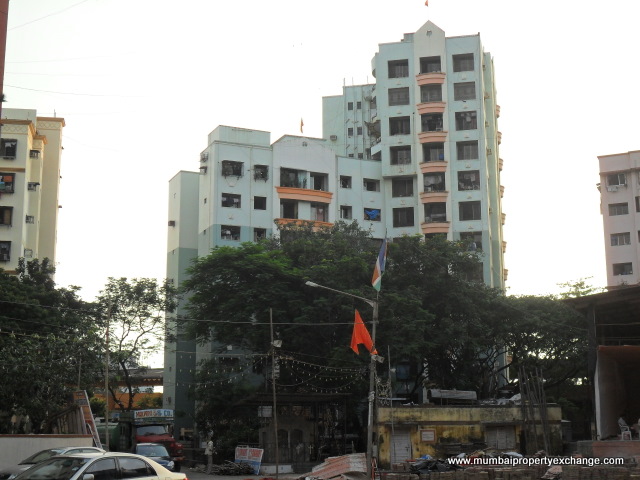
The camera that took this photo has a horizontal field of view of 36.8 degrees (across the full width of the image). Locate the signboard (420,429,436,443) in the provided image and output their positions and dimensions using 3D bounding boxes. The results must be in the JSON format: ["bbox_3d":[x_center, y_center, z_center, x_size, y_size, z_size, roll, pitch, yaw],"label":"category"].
[{"bbox_3d":[5.056,9.134,44.803,0.750,0.620,0.060,0,-11,-3],"label":"signboard"}]

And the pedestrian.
[{"bbox_3d":[-4.663,9.076,40.759,0.420,1.669,0.500,-3,-11,12],"label":"pedestrian"}]

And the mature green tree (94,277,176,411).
[{"bbox_3d":[-10.878,7.566,56.563,5.068,10.827,4.800,1,-11,-8],"label":"mature green tree"}]

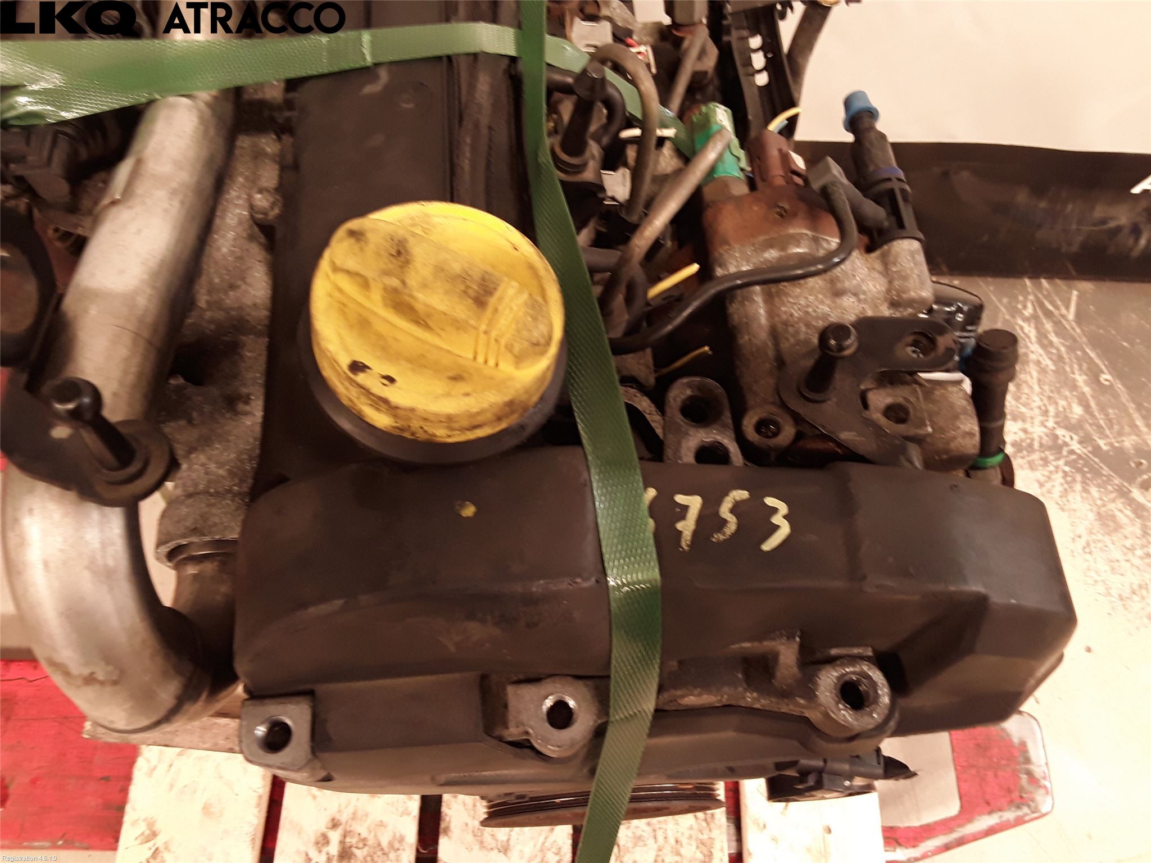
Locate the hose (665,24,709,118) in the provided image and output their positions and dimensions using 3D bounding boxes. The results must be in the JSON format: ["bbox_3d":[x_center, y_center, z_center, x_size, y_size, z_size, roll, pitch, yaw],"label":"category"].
[{"bbox_3d":[0.051,-0.164,0.425,0.009,0.046,0.009,9,32,-12],"label":"hose"}]

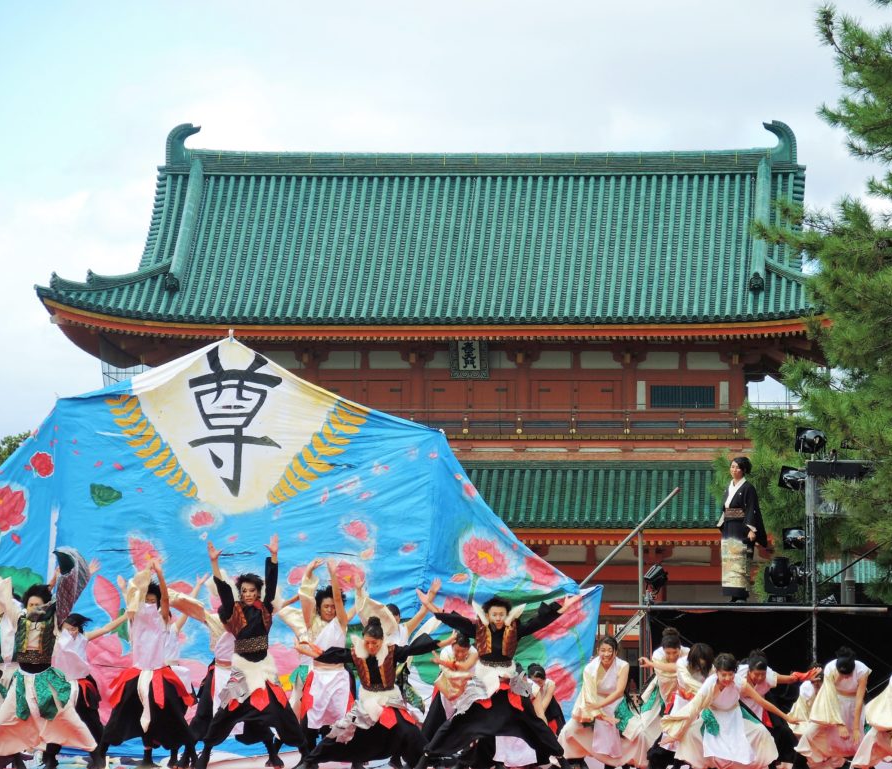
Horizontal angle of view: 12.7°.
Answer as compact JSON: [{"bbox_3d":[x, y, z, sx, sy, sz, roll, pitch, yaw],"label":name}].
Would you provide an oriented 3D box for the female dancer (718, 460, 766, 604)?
[{"bbox_3d":[3.230,1.586,43.600,0.540,1.600,0.370,-3,-5,37],"label":"female dancer"}]

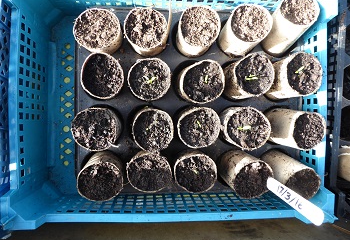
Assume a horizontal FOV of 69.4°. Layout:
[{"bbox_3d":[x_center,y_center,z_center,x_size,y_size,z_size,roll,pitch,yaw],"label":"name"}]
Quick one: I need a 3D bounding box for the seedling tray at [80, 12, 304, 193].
[{"bbox_3d":[0.021,-0.021,0.334,0.281,0.050,0.228,0,91,-4],"label":"seedling tray"}]

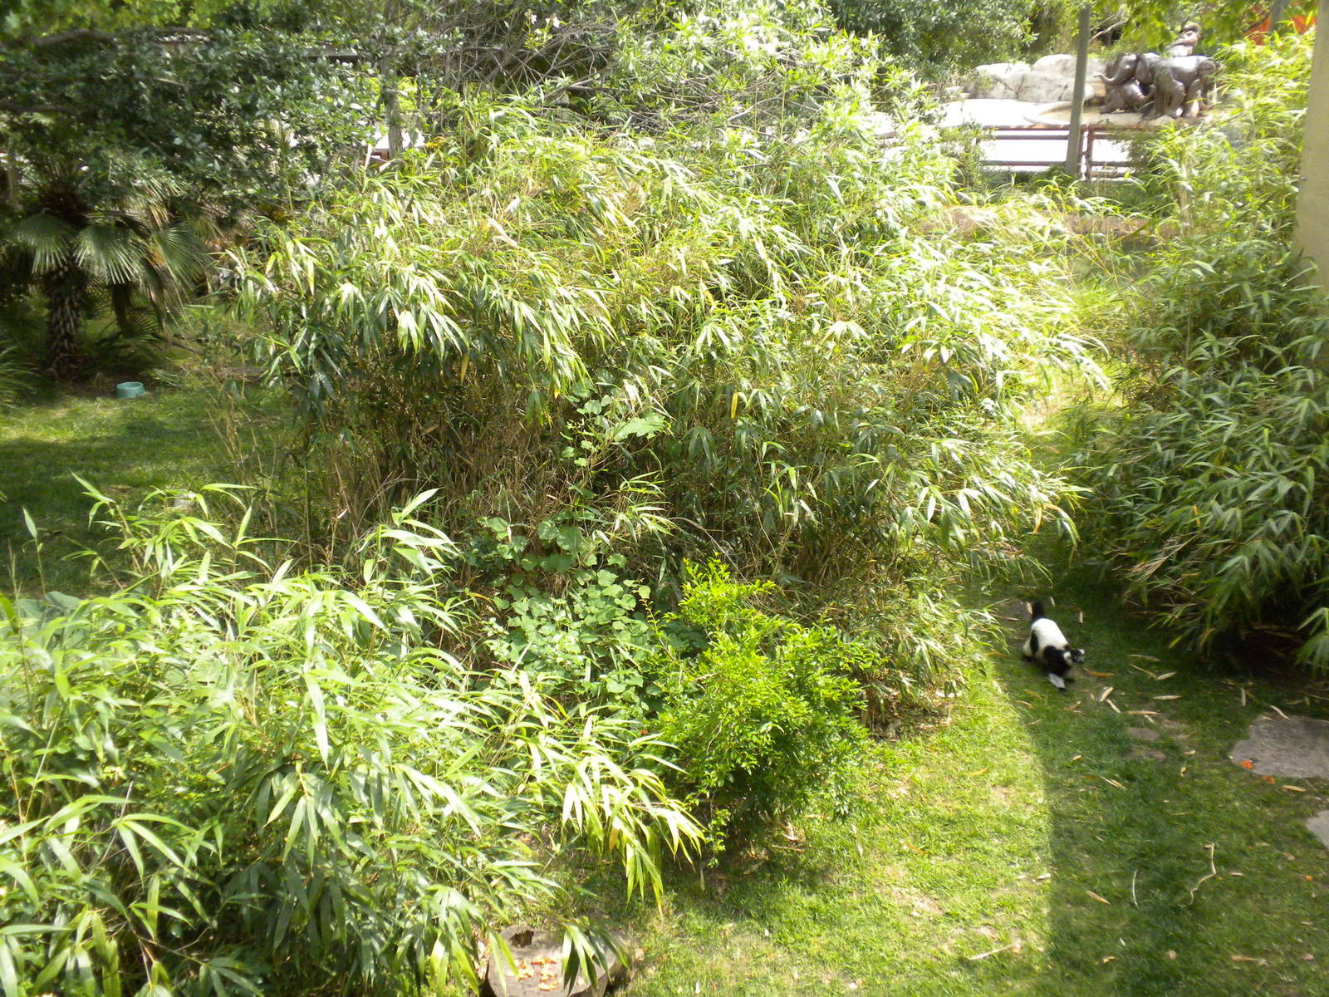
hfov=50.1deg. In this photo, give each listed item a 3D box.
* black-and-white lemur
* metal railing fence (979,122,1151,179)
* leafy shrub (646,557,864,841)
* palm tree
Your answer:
[{"bbox_3d":[2.293,0.881,8.400,0.230,0.360,0.620,-10,21,-26],"label":"black-and-white lemur"},{"bbox_3d":[8.605,-7.457,30.500,3.700,1.170,0.300,0,19,0],"label":"metal railing fence"},{"bbox_3d":[0.445,0.950,6.720,1.050,1.220,1.000,0,19,0],"label":"leafy shrub"},{"bbox_3d":[-5.994,-2.405,15.200,2.250,2.400,2.100,0,19,0],"label":"palm tree"}]

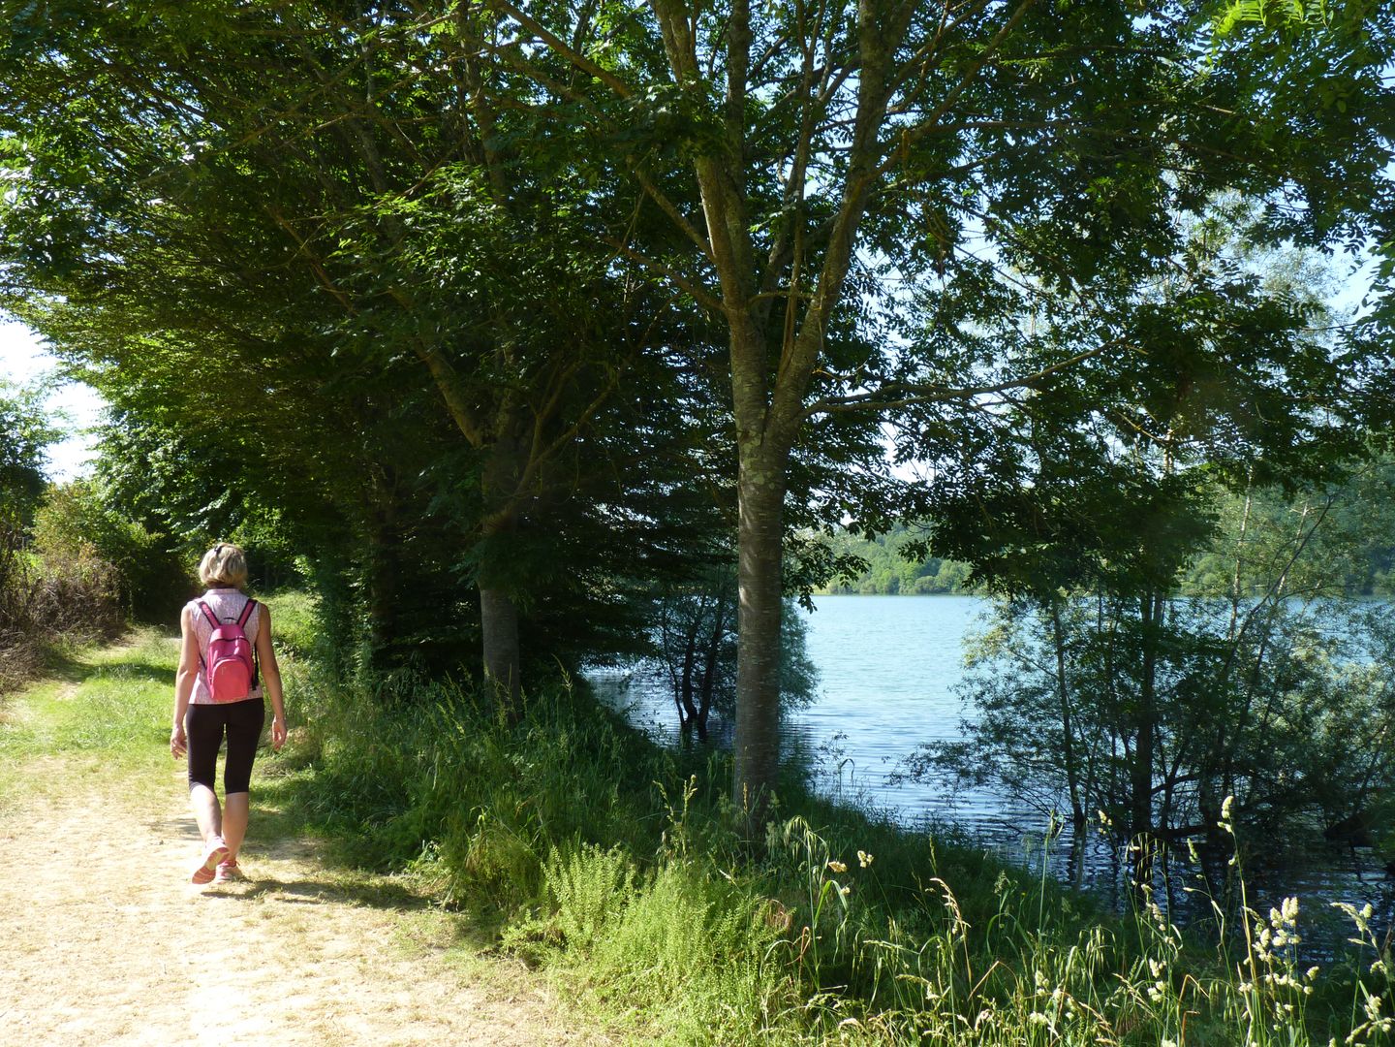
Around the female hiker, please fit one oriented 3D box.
[{"bbox_3d":[-2.298,0.921,5.914,0.545,1.645,0.560,1,-3,-25],"label":"female hiker"}]

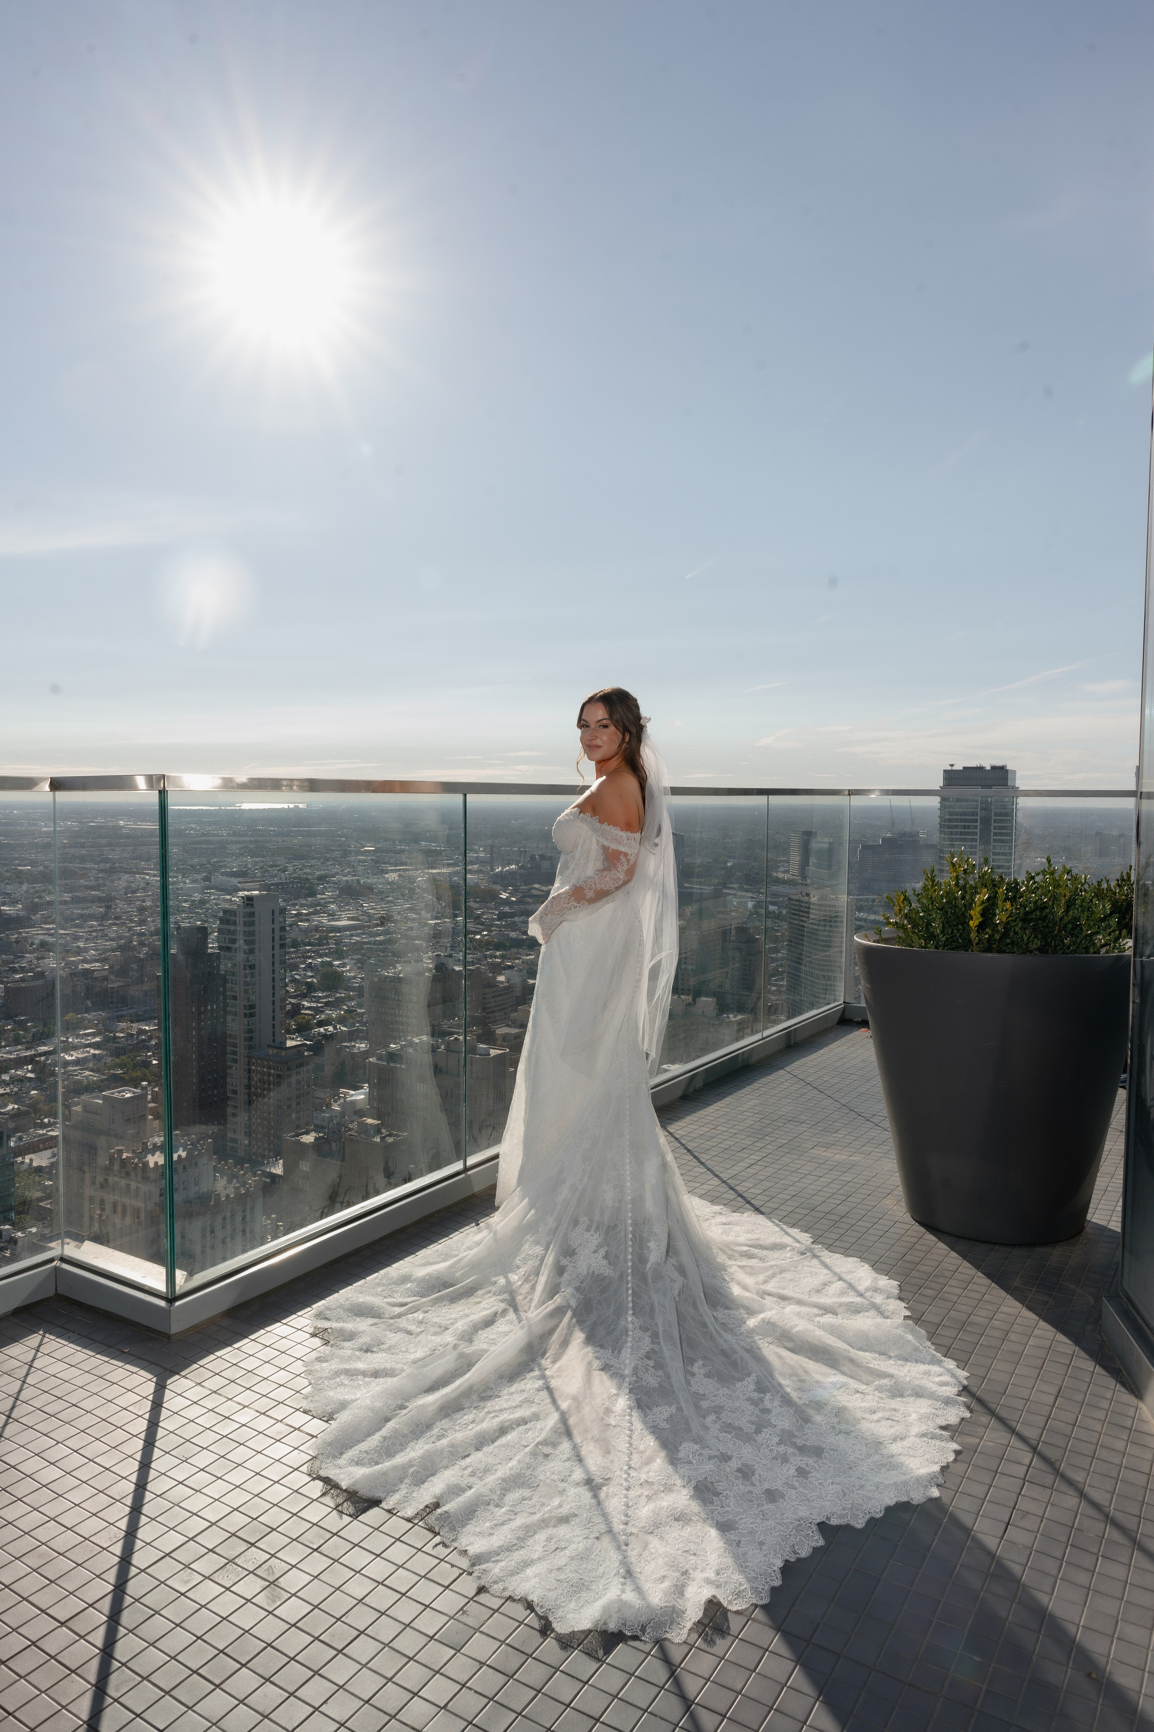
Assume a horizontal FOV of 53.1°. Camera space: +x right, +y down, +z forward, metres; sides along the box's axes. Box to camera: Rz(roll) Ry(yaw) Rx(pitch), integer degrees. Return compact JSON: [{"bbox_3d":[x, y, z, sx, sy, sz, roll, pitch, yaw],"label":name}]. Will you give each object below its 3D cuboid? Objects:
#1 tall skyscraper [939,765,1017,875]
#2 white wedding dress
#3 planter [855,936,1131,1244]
[{"bbox_3d":[208.855,37.979,607.471,33.000,180.000,26.000,2,4,30],"label":"tall skyscraper"},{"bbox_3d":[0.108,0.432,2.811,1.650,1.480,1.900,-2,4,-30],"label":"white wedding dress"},{"bbox_3d":[1.356,0.676,3.728,0.909,0.901,0.909,0,3,0],"label":"planter"}]

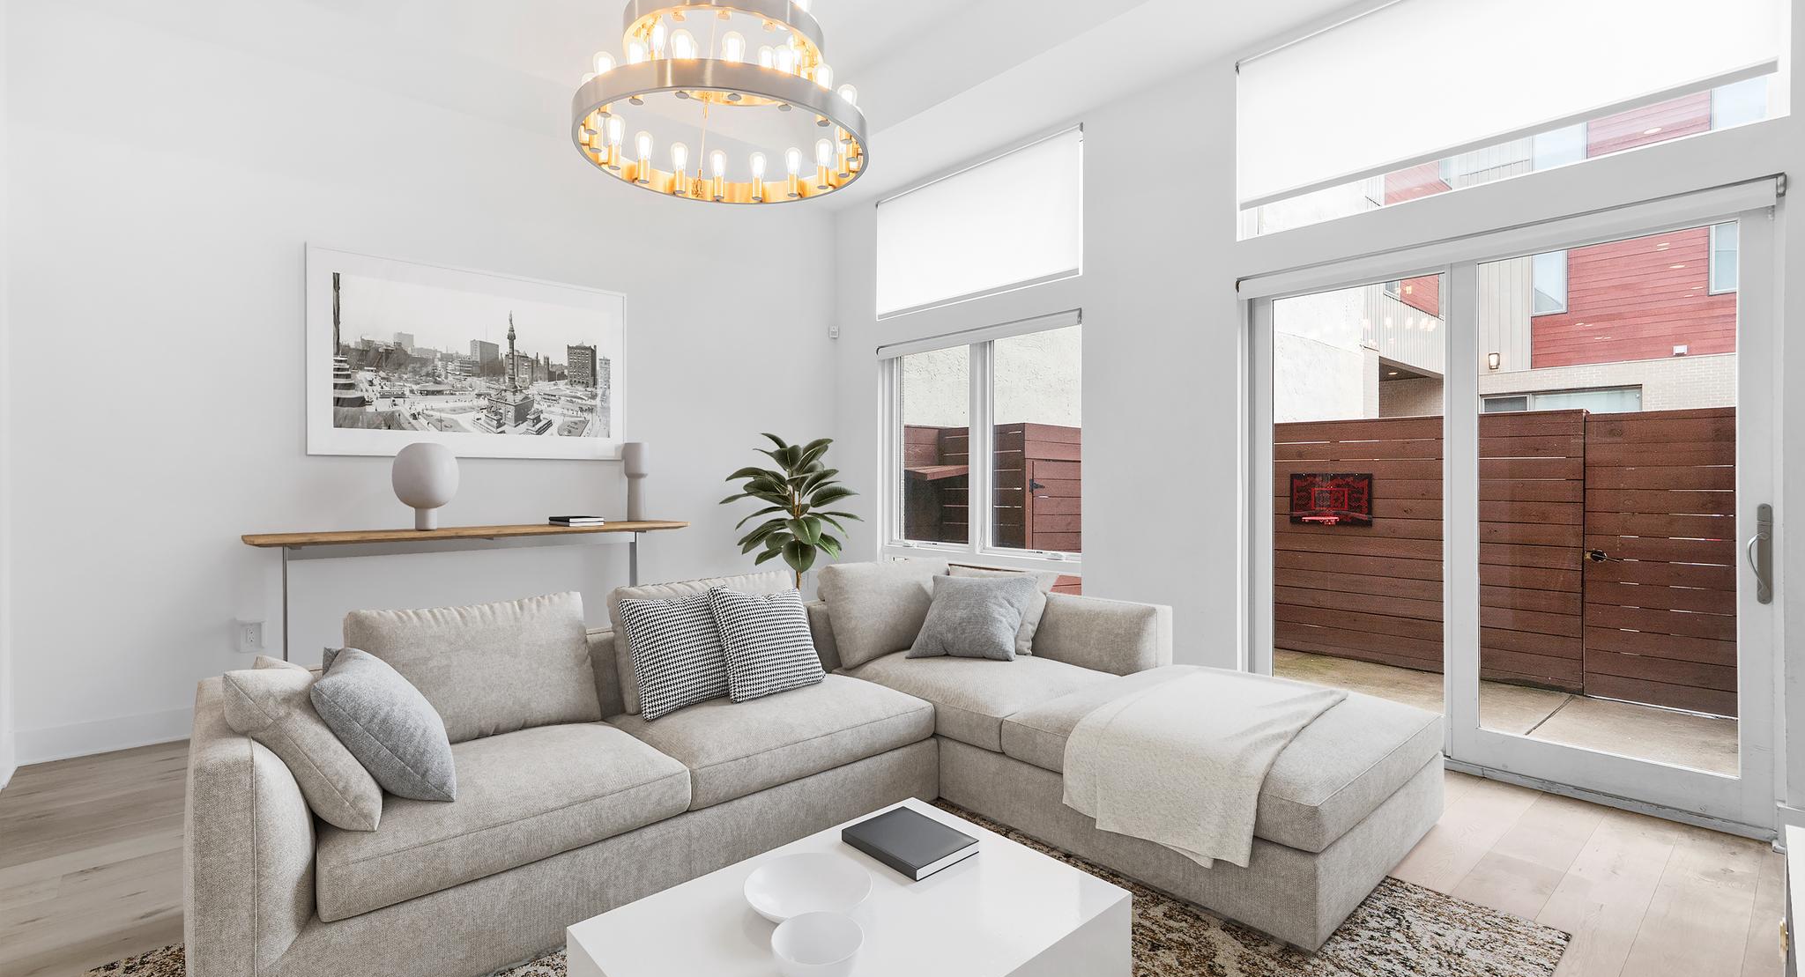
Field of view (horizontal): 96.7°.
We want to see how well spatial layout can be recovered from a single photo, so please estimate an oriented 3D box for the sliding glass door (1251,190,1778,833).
[{"bbox_3d":[2.335,0.073,3.328,0.120,2.155,1.764,0,0,-42],"label":"sliding glass door"}]

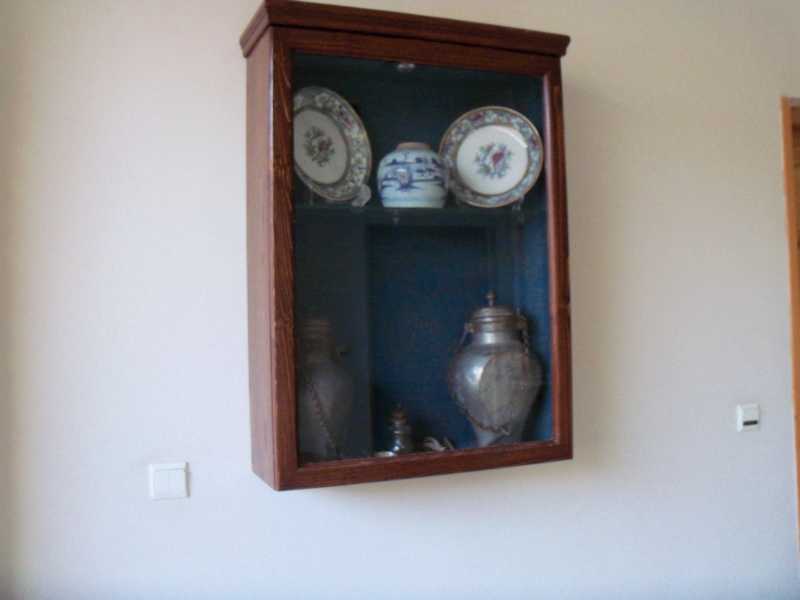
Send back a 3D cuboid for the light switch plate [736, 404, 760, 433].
[{"bbox_3d":[1.075,0.365,2.487,0.081,0.082,0.013,-1,-1,-22],"label":"light switch plate"}]

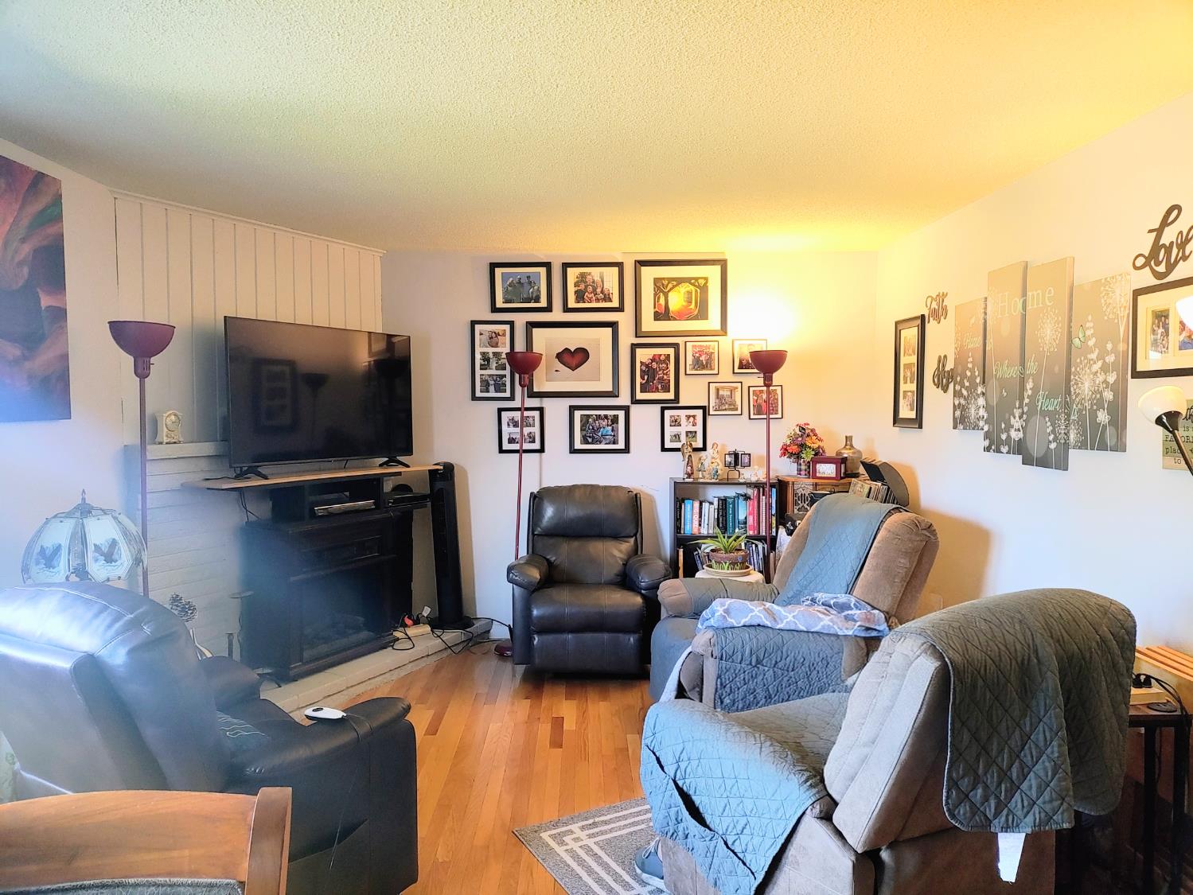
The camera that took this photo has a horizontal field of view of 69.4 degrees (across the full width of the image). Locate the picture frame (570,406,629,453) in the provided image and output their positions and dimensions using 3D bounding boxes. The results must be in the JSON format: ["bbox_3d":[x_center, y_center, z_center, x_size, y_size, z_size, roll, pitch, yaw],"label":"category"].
[{"bbox_3d":[0.018,-0.114,5.425,0.382,0.307,0.025,0,3,-1],"label":"picture frame"}]

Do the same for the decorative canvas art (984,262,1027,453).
[{"bbox_3d":[1.788,-0.379,3.752,0.033,0.810,0.303,0,3,-1],"label":"decorative canvas art"}]

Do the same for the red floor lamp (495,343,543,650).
[{"bbox_3d":[-0.469,0.330,5.173,0.235,1.806,0.235,3,3,-1],"label":"red floor lamp"}]

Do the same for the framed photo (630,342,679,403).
[{"bbox_3d":[0.368,-0.461,5.395,0.307,0.380,0.025,0,3,-1],"label":"framed photo"}]

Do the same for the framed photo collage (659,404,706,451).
[{"bbox_3d":[0.548,-0.116,5.416,0.286,0.288,0.022,0,3,-1],"label":"framed photo collage"}]

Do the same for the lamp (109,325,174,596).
[{"bbox_3d":[-1.716,0.435,3.307,0.230,1.806,0.230,0,3,-1],"label":"lamp"}]

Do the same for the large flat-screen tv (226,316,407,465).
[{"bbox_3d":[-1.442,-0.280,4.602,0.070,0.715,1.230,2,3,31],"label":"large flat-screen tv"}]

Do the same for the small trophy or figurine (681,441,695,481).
[{"bbox_3d":[0.556,0.085,5.257,0.088,0.237,0.075,-1,3,-15],"label":"small trophy or figurine"}]

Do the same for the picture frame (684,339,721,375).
[{"bbox_3d":[0.659,-0.564,5.419,0.225,0.226,0.020,0,3,-1],"label":"picture frame"}]

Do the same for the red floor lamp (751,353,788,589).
[{"bbox_3d":[1.007,0.337,5.034,0.235,1.793,0.235,0,3,-1],"label":"red floor lamp"}]

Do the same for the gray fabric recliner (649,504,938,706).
[{"bbox_3d":[0.886,0.767,4.143,1.130,1.020,0.880,-1,3,-11],"label":"gray fabric recliner"}]

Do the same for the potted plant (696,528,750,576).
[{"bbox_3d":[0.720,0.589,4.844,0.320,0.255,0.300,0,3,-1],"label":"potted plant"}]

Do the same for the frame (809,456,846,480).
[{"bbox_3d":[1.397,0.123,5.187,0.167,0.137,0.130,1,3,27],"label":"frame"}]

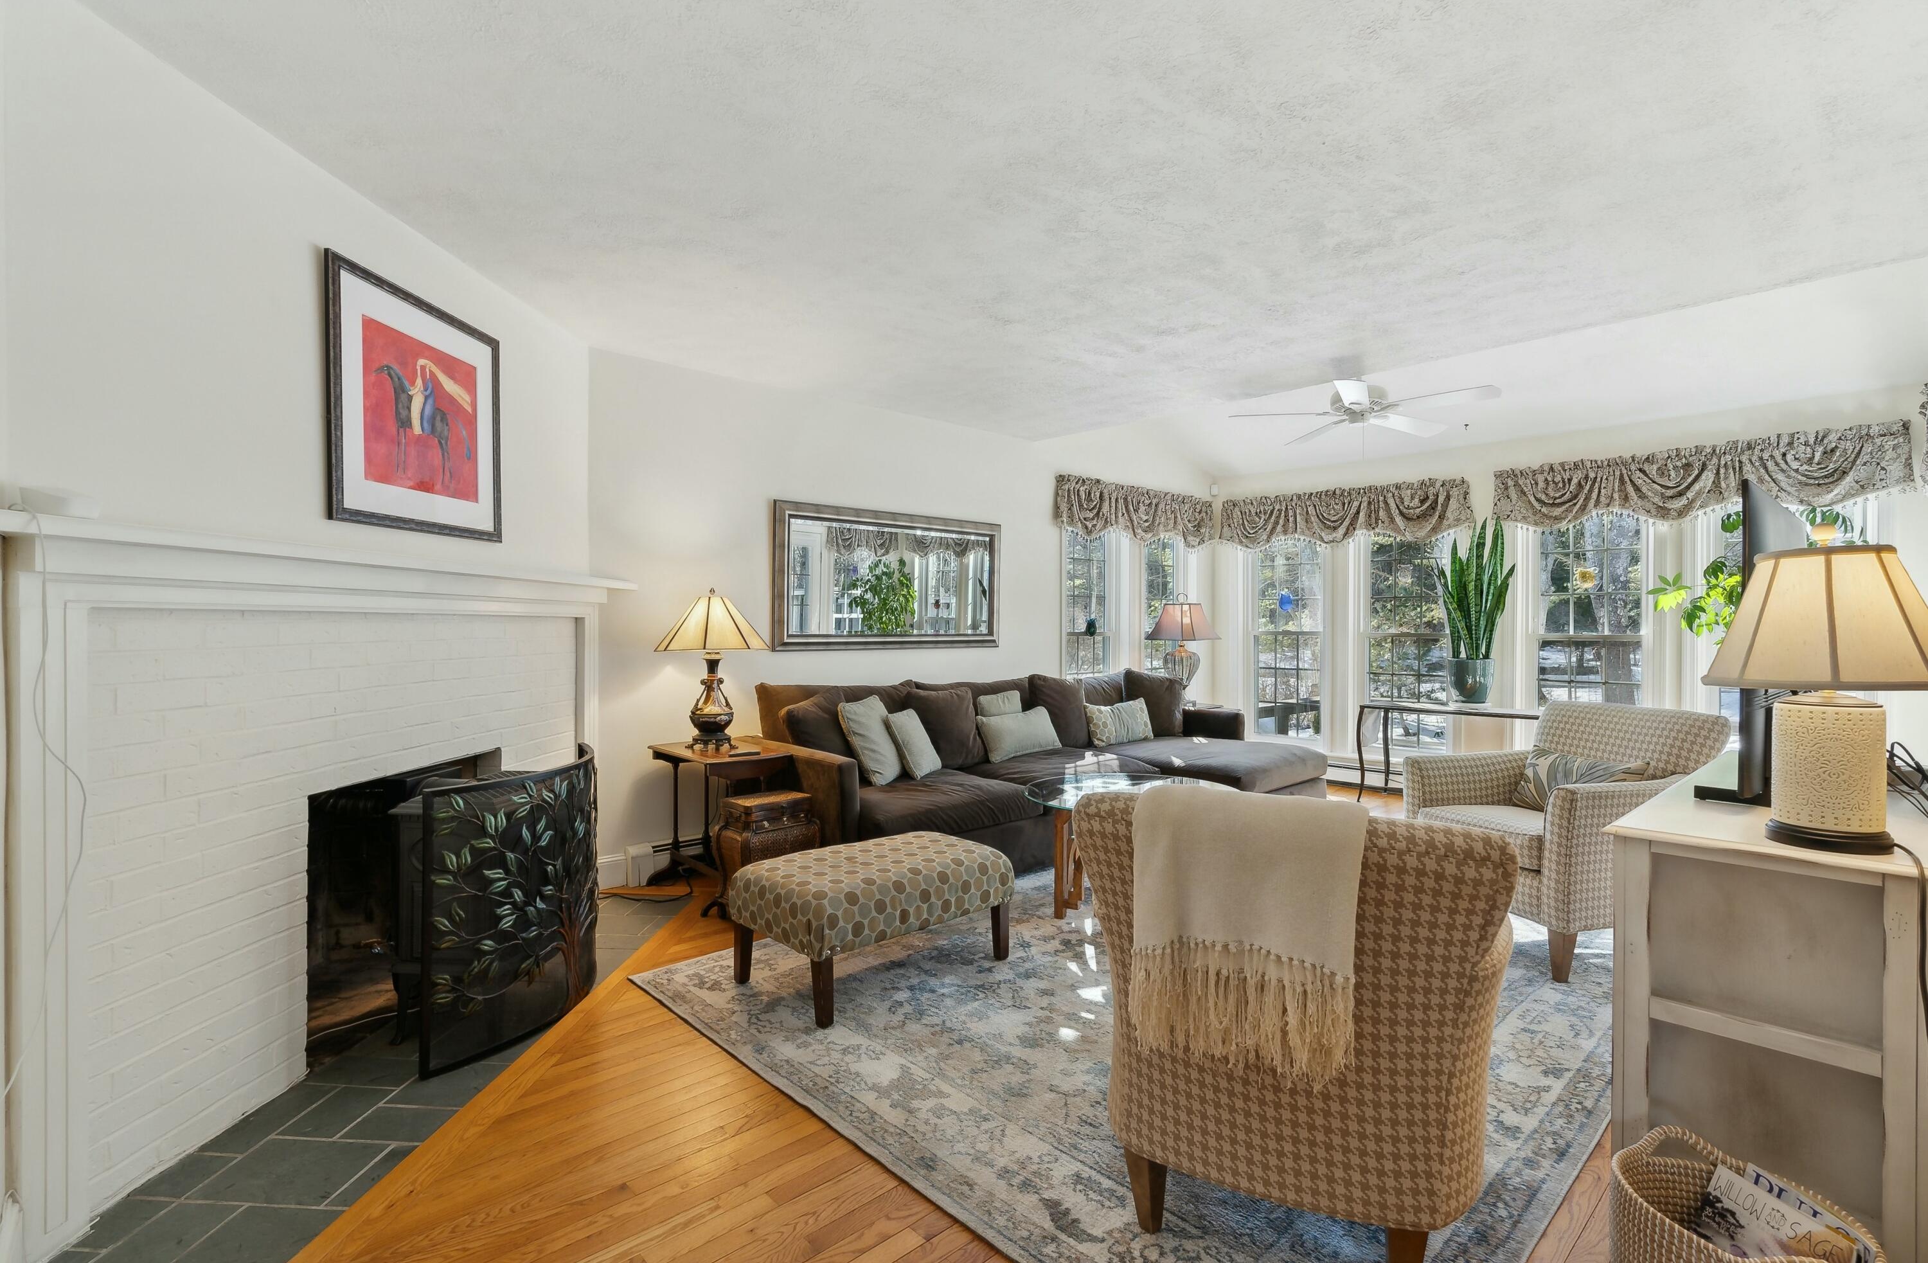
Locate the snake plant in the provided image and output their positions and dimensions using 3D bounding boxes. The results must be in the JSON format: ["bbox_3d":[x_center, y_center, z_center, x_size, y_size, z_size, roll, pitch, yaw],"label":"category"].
[{"bbox_3d":[3.306,-0.249,5.533,0.460,0.940,0.500,0,0,-42],"label":"snake plant"}]

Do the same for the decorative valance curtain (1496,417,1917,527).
[{"bbox_3d":[4.206,-0.861,5.078,0.150,0.460,1.930,0,0,-42],"label":"decorative valance curtain"}]

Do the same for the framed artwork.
[{"bbox_3d":[-1.734,-0.687,2.758,0.035,0.745,0.790,0,0,3],"label":"framed artwork"}]

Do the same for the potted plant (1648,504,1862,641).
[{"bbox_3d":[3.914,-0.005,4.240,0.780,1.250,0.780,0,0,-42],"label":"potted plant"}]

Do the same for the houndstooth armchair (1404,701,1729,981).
[{"bbox_3d":[2.285,0.742,3.318,0.820,0.860,0.730,0,0,-17],"label":"houndstooth armchair"}]

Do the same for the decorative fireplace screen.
[{"bbox_3d":[-1.340,0.797,2.736,0.200,0.756,0.980,0,0,-1],"label":"decorative fireplace screen"}]

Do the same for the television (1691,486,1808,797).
[{"bbox_3d":[1.904,0.041,1.995,1.103,0.662,0.220,0,0,-42],"label":"television"}]

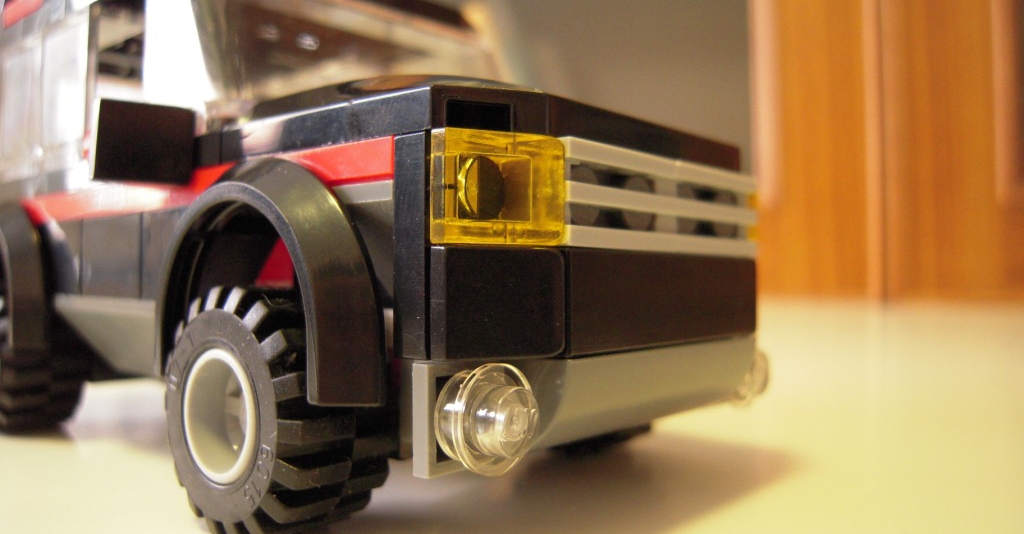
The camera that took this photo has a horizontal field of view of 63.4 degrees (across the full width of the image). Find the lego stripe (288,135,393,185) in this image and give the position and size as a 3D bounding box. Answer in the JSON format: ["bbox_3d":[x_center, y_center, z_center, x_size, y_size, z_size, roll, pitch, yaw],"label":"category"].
[{"bbox_3d":[-0.013,-0.008,0.067,0.014,0.003,0.004,-1,-2,41],"label":"lego stripe"}]

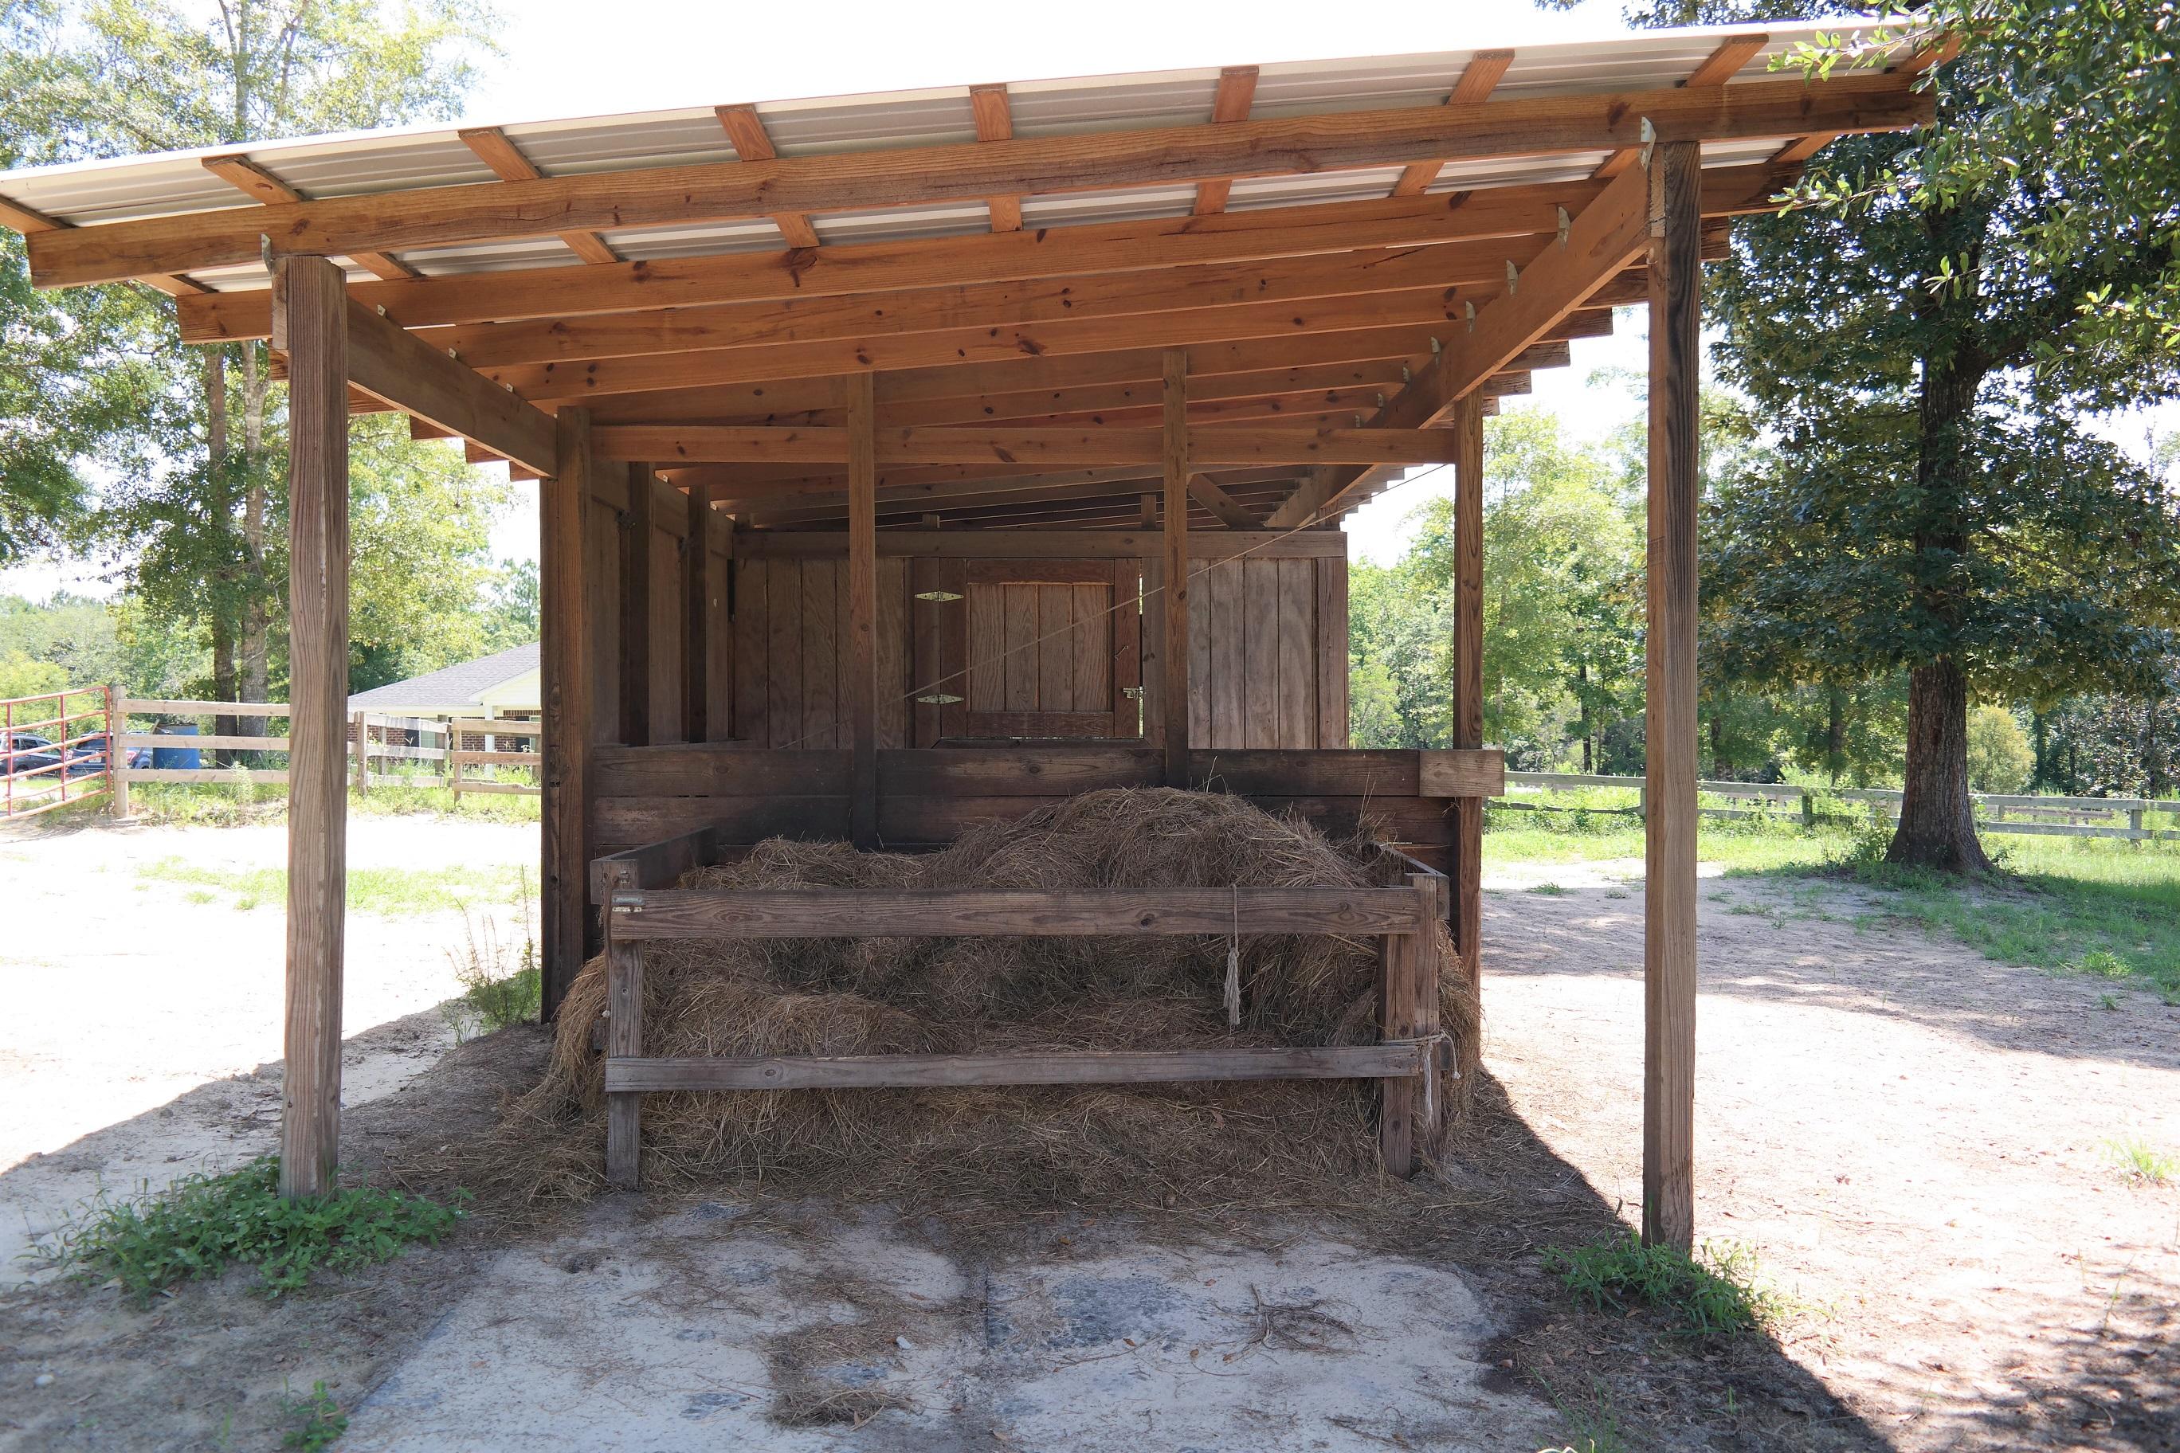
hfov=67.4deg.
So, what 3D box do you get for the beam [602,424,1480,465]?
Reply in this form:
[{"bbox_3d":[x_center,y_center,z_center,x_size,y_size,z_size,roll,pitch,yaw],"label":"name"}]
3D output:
[{"bbox_3d":[-0.220,-1.147,6.700,3.620,0.142,0.040,0,1,-1],"label":"beam"}]

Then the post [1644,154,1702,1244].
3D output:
[{"bbox_3d":[1.577,-0.080,4.435,0.090,2.970,0.130,0,1,-1],"label":"post"}]

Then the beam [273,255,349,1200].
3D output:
[{"bbox_3d":[-2.076,0.004,4.375,0.092,2.500,0.130,1,1,-1],"label":"beam"}]

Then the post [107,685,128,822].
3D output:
[{"bbox_3d":[-11.729,0.288,19.800,0.160,1.650,0.160,0,1,-1],"label":"post"}]

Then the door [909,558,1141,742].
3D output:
[{"bbox_3d":[-0.392,-0.459,9.780,1.385,1.100,0.060,0,1,-1],"label":"door"}]

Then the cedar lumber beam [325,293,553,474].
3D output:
[{"bbox_3d":[-2.150,-1.110,5.470,0.040,0.240,2.280,0,1,-1],"label":"cedar lumber beam"}]

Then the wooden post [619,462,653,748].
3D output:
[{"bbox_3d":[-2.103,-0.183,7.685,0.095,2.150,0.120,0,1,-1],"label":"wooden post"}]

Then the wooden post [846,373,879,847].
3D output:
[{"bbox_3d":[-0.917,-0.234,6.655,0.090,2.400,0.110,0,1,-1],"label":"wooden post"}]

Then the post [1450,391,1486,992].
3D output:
[{"bbox_3d":[1.544,-0.097,6.680,0.090,2.720,0.130,0,1,-1],"label":"post"}]

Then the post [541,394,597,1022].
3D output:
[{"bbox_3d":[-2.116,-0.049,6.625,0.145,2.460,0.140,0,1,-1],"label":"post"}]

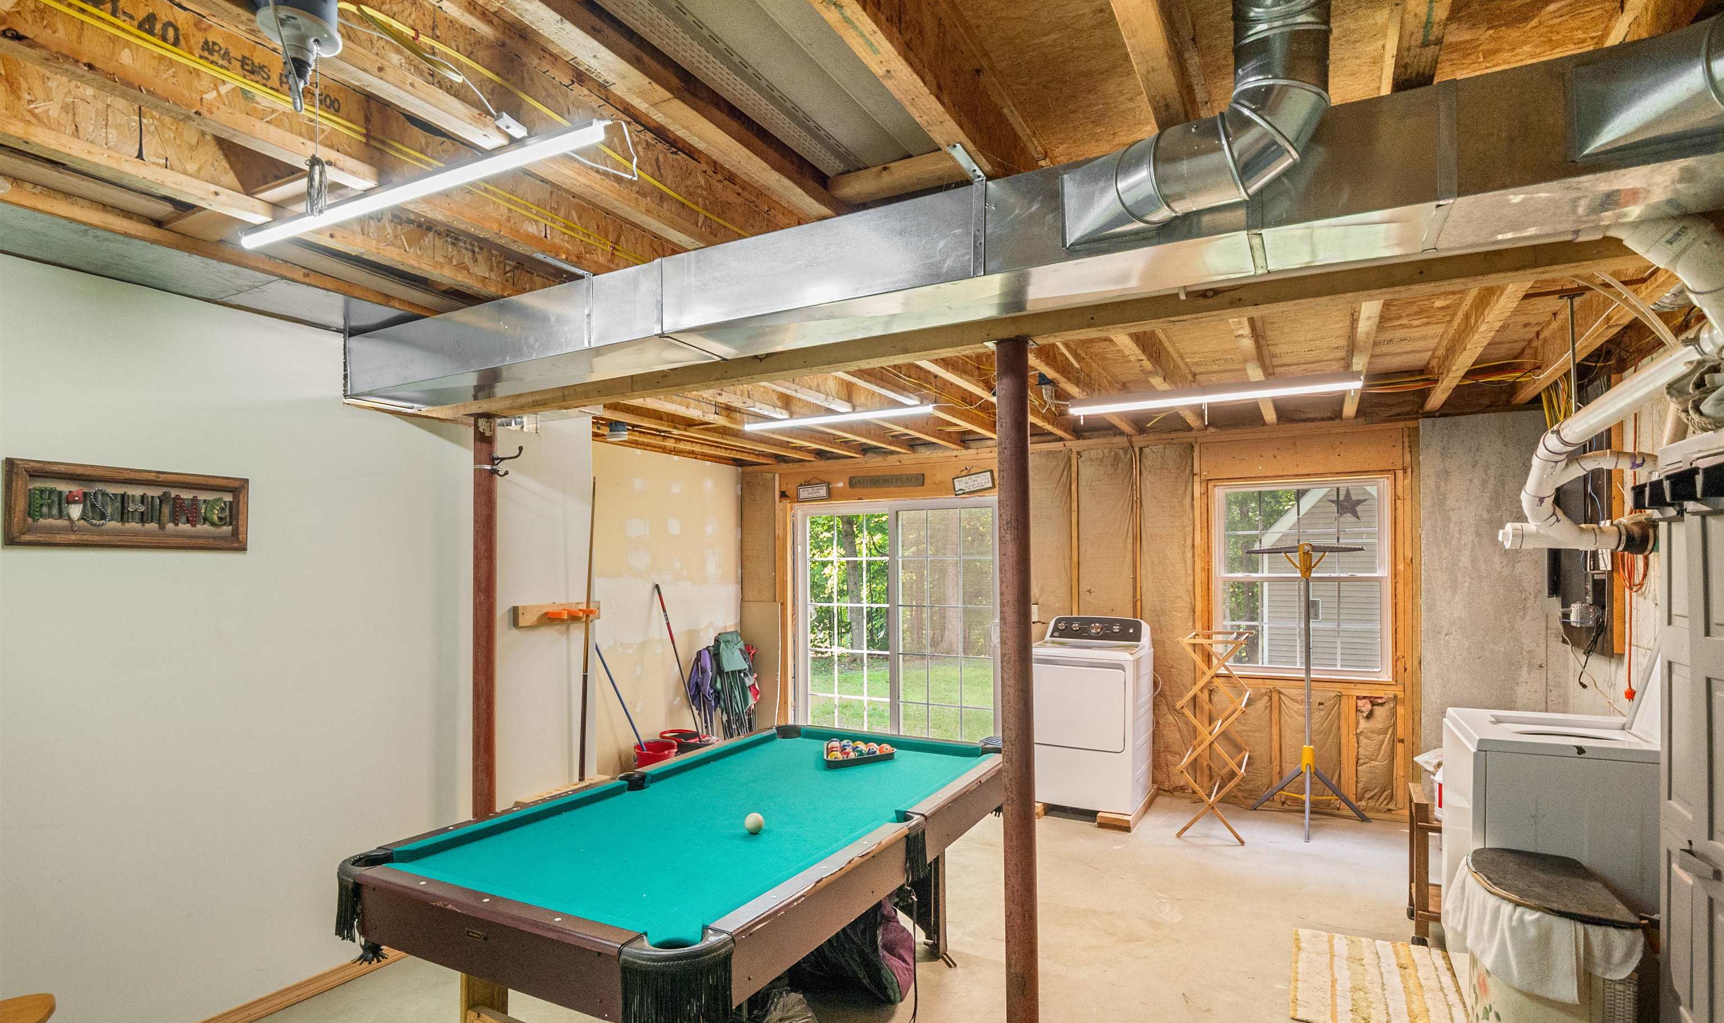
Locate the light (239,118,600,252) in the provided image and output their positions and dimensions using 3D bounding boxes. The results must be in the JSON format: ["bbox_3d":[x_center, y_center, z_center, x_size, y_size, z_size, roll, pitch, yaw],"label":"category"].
[{"bbox_3d":[-1.060,-0.750,1.836,1.221,0.050,0.070,-1,-2,24],"label":"light"}]

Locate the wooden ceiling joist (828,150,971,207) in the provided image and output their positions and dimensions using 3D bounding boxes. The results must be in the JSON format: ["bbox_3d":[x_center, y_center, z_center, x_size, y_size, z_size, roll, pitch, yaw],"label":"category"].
[{"bbox_3d":[0.106,-0.822,1.969,0.360,0.038,0.089,-1,-2,30],"label":"wooden ceiling joist"}]

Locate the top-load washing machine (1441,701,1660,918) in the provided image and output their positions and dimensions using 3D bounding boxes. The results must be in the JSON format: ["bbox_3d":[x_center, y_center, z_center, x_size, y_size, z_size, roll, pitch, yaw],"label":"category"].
[{"bbox_3d":[2.445,1.171,2.692,0.680,1.000,0.690,-1,-2,30],"label":"top-load washing machine"}]

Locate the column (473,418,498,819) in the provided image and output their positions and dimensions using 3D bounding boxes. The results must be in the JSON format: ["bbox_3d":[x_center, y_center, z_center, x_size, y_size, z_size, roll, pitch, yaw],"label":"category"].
[{"bbox_3d":[-1.616,0.663,3.415,0.110,2.118,0.110,-1,-2,30],"label":"column"}]

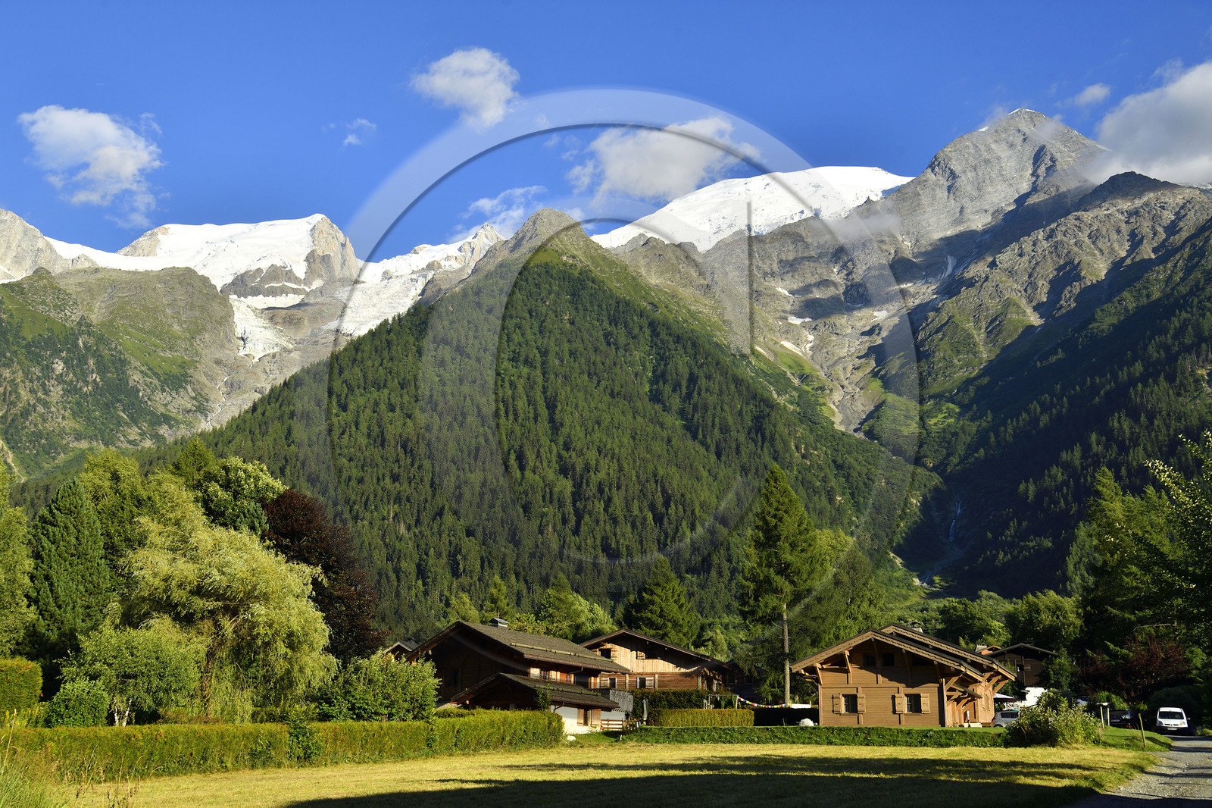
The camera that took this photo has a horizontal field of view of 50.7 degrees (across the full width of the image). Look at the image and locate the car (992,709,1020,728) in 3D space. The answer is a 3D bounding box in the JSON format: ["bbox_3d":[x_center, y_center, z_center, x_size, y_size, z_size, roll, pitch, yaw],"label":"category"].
[{"bbox_3d":[26.242,19.976,80.103,3.800,1.500,1.680,-3,-16,13],"label":"car"}]

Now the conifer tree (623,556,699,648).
[{"bbox_3d":[5.449,23.094,129.846,8.200,15.263,8.200,0,-14,0],"label":"conifer tree"}]

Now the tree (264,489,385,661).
[{"bbox_3d":[-15.607,11.237,70.603,8.000,13.251,8.000,0,-14,0],"label":"tree"}]

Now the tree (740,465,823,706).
[{"bbox_3d":[13.256,13.961,98.293,6.400,18.958,6.400,0,-14,0],"label":"tree"}]

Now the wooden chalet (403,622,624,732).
[{"bbox_3d":[-6.798,20.284,93.925,11.000,7.600,15.000,-8,-18,30],"label":"wooden chalet"}]

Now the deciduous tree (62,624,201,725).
[{"bbox_3d":[-17.002,10.165,45.384,4.700,4.700,4.600,6,-16,-19],"label":"deciduous tree"}]

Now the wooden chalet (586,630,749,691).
[{"bbox_3d":[3.914,22.665,109.000,15.500,7.200,12.000,-3,-14,12],"label":"wooden chalet"}]

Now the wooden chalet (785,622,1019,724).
[{"bbox_3d":[18.879,17.382,80.791,11.400,6.100,10.500,-7,-17,27],"label":"wooden chalet"}]

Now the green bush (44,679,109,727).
[{"bbox_3d":[-16.053,9.575,38.672,1.850,2.500,1.800,6,-16,-19],"label":"green bush"}]

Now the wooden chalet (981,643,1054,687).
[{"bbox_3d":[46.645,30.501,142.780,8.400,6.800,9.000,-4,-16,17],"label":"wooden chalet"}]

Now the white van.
[{"bbox_3d":[34.112,19.140,76.761,1.680,1.820,4.000,-7,-17,25],"label":"white van"}]

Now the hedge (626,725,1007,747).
[{"bbox_3d":[9.578,15.238,58.586,17.256,0.850,1.000,0,-15,3],"label":"hedge"}]

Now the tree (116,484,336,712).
[{"bbox_3d":[-15.458,8.624,53.284,8.800,10.618,8.800,0,-14,0],"label":"tree"}]

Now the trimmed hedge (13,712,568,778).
[{"bbox_3d":[-7.827,10.815,41.482,1.100,1.420,30.805,-5,-14,20],"label":"trimmed hedge"}]

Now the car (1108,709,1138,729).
[{"bbox_3d":[32.990,20.292,81.803,1.750,1.500,4.100,-4,-16,16],"label":"car"}]

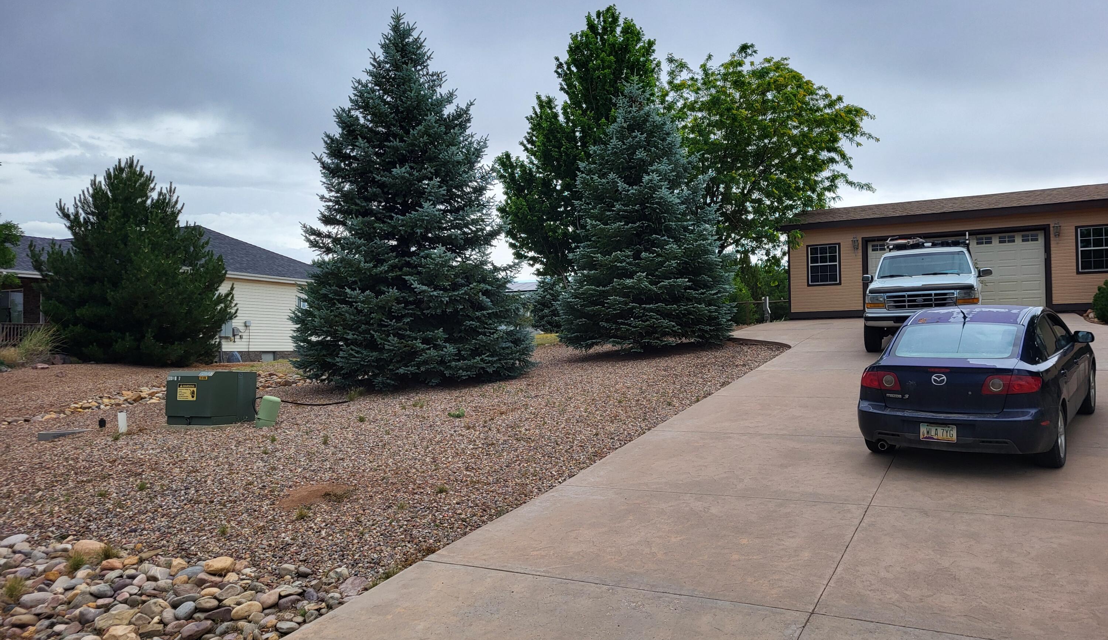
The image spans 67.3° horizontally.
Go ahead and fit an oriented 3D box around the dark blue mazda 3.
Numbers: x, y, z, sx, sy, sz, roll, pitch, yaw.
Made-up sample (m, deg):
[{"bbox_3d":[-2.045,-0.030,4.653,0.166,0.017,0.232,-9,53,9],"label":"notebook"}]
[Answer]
[{"bbox_3d":[4.868,0.568,9.377,1.770,1.465,4.530,-1,5,38],"label":"dark blue mazda 3"}]

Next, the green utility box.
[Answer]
[{"bbox_3d":[-5.675,1.296,13.801,0.860,0.830,0.960,-1,-2,20],"label":"green utility box"}]

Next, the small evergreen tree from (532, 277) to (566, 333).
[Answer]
[{"bbox_3d":[-0.168,-0.506,28.519,1.400,1.990,1.400,-1,-2,0],"label":"small evergreen tree"}]

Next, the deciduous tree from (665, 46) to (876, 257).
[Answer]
[{"bbox_3d":[6.855,-4.359,27.162,6.939,9.342,6.939,-1,-2,14],"label":"deciduous tree"}]

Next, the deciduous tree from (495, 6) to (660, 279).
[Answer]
[{"bbox_3d":[0.897,-4.820,27.179,5.754,11.076,5.754,-1,-2,2],"label":"deciduous tree"}]

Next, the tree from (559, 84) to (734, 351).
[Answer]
[{"bbox_3d":[2.412,-2.790,22.104,4.617,7.030,4.617,-1,-2,6],"label":"tree"}]

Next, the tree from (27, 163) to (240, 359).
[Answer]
[{"bbox_3d":[-11.170,-1.573,22.059,4.837,5.502,4.837,1,-2,-27],"label":"tree"}]

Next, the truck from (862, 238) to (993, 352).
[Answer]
[{"bbox_3d":[7.948,-0.613,17.652,2.050,2.150,5.600,-2,4,27],"label":"truck"}]

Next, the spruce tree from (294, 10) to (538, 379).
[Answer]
[{"bbox_3d":[-3.280,-2.905,19.008,5.405,8.450,5.405,0,-2,-10],"label":"spruce tree"}]

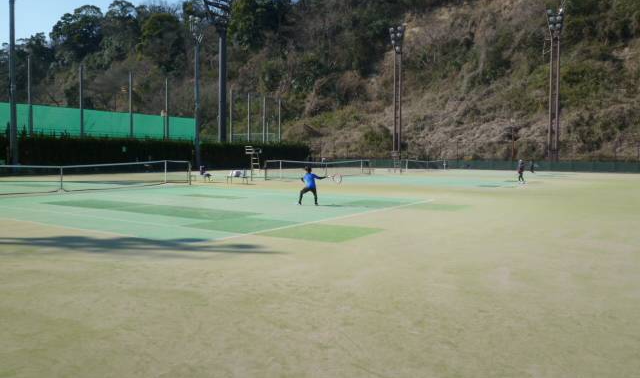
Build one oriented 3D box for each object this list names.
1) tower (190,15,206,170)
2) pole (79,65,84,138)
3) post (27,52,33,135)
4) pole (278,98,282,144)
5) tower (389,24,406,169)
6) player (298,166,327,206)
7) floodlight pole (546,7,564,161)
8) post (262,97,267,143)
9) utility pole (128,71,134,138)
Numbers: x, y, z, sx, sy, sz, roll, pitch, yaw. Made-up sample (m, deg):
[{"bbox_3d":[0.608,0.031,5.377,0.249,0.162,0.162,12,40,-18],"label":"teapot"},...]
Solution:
[{"bbox_3d":[-11.494,-8.998,50.523,0.900,14.200,1.250,3,4,32],"label":"tower"},{"bbox_3d":[-23.252,-7.095,52.402,0.260,9.900,0.260,3,4,32],"label":"pole"},{"bbox_3d":[-25.910,-6.841,47.871,0.260,9.900,0.260,3,4,32],"label":"post"},{"bbox_3d":[-6.018,-8.697,81.113,0.240,9.900,0.240,3,4,32],"label":"pole"},{"bbox_3d":[9.155,-10.852,63.053,1.600,16.800,0.900,3,4,32],"label":"tower"},{"bbox_3d":[-0.210,-0.098,15.000,0.800,1.140,0.550,0,4,-11],"label":"player"},{"bbox_3d":[24.243,-10.190,55.203,1.650,16.800,0.900,3,4,32],"label":"floodlight pole"},{"bbox_3d":[-8.041,-8.518,77.898,0.240,9.900,0.240,3,4,32],"label":"post"},{"bbox_3d":[-20.045,-7.342,56.934,0.260,9.900,0.260,3,4,32],"label":"utility pole"}]

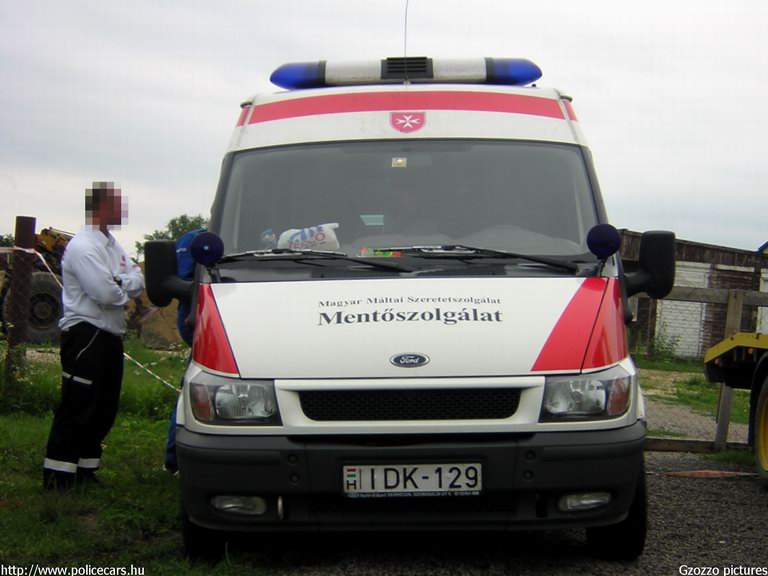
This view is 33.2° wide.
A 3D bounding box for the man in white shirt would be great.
[{"bbox_3d":[-1.671,0.279,7.400,0.450,1.770,0.500,0,1,22],"label":"man in white shirt"}]

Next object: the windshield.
[{"bbox_3d":[0.108,-0.424,5.900,1.670,0.790,0.180,-1,-40,1],"label":"windshield"}]

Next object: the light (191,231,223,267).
[{"bbox_3d":[-0.761,-0.170,5.550,0.143,0.148,0.100,-1,1,1],"label":"light"}]

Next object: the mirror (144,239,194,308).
[{"bbox_3d":[-0.975,-0.066,5.820,0.215,0.295,0.140,-1,1,1],"label":"mirror"}]

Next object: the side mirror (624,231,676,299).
[{"bbox_3d":[1.205,-0.106,5.820,0.220,0.300,0.140,-1,1,1],"label":"side mirror"}]

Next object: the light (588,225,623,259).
[{"bbox_3d":[0.951,-0.201,5.550,0.143,0.148,0.100,-1,1,1],"label":"light"}]

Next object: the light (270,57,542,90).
[{"bbox_3d":[0.117,-1.117,6.700,1.400,0.160,0.300,-1,1,1],"label":"light"}]

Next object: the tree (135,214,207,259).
[{"bbox_3d":[-8.954,-1.389,55.000,3.900,4.000,3.700,-1,1,1],"label":"tree"}]

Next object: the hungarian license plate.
[{"bbox_3d":[0.107,0.719,4.830,0.525,0.120,0.020,-1,1,1],"label":"hungarian license plate"}]

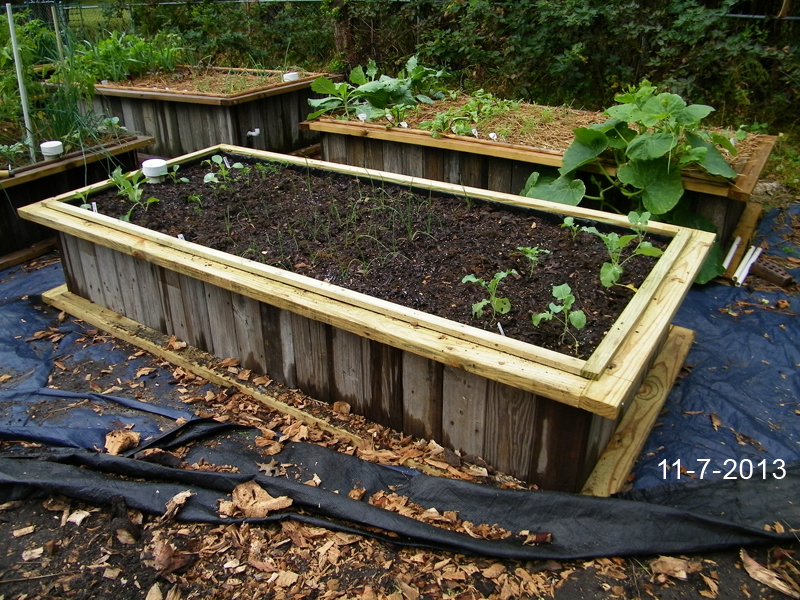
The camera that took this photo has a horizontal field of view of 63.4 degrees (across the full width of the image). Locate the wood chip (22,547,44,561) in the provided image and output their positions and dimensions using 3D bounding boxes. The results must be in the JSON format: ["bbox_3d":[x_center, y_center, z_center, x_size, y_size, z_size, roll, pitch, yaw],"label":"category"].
[{"bbox_3d":[-0.999,0.691,1.764,0.048,0.009,0.026,-17,33,-26],"label":"wood chip"}]

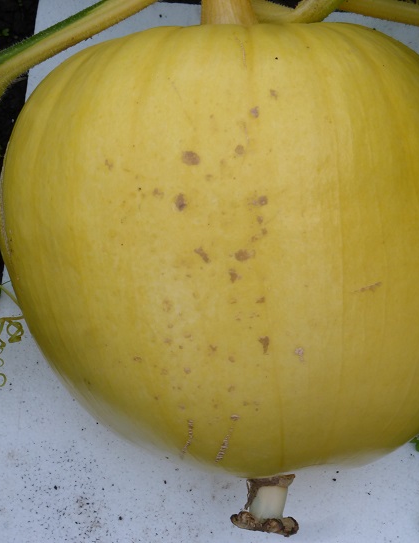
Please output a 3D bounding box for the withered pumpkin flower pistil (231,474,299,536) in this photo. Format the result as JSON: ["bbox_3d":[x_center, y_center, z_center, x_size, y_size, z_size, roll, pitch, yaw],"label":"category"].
[{"bbox_3d":[0.045,0.186,1.170,0.054,0.049,0.049,7,99,0],"label":"withered pumpkin flower pistil"}]

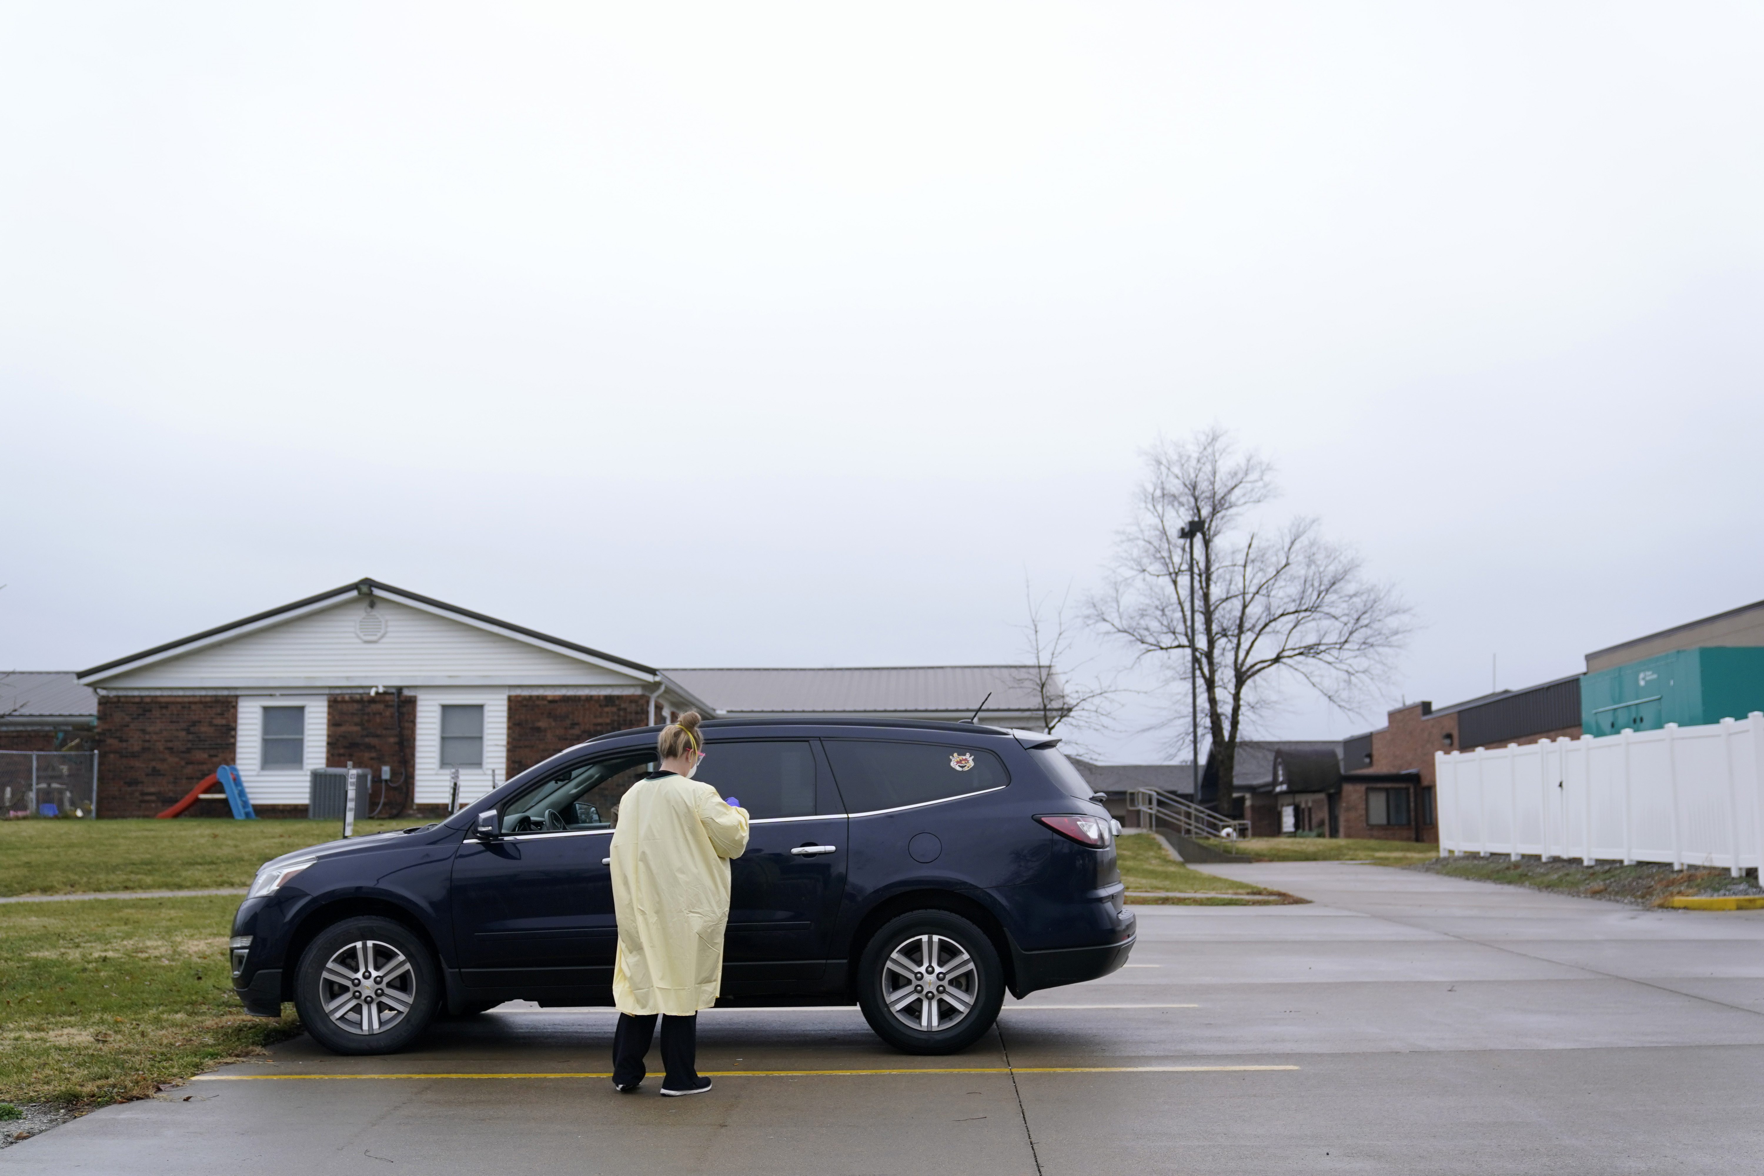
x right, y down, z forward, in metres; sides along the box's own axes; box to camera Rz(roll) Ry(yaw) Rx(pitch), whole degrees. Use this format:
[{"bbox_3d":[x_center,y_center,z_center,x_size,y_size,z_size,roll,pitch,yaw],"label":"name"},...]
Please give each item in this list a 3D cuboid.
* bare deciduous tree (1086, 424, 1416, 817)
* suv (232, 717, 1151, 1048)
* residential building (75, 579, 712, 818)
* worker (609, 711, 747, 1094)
[{"bbox_3d":[12.200,1.350,62.000,10.600,13.300,10.200,0,-6,0],"label":"bare deciduous tree"},{"bbox_3d":[-1.140,1.705,10.860,5.170,1.780,2.000,-1,-6,4],"label":"suv"},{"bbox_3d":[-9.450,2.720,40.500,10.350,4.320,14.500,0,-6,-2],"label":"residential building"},{"bbox_3d":[-0.960,1.480,8.880,0.560,1.780,0.480,-5,-8,40],"label":"worker"}]

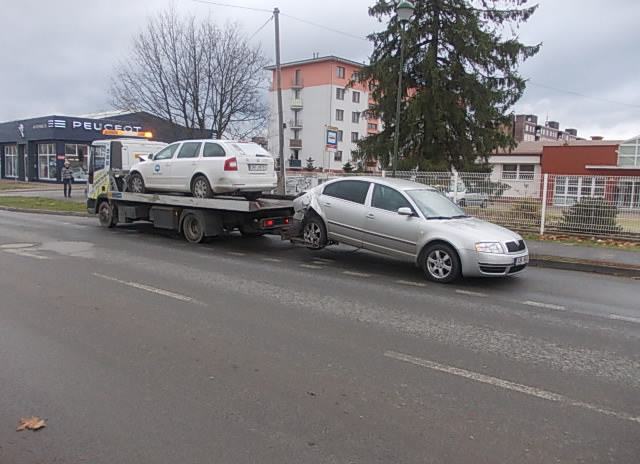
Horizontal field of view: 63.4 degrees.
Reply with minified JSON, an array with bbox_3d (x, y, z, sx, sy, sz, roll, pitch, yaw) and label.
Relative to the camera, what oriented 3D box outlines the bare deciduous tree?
[{"bbox_3d":[-7.885,-7.762,31.309,9.669,11.020,8.992,-1,7,-14],"label":"bare deciduous tree"}]

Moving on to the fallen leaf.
[{"bbox_3d":[-1.919,1.280,3.444,0.185,0.035,0.130,-2,8,-26],"label":"fallen leaf"}]

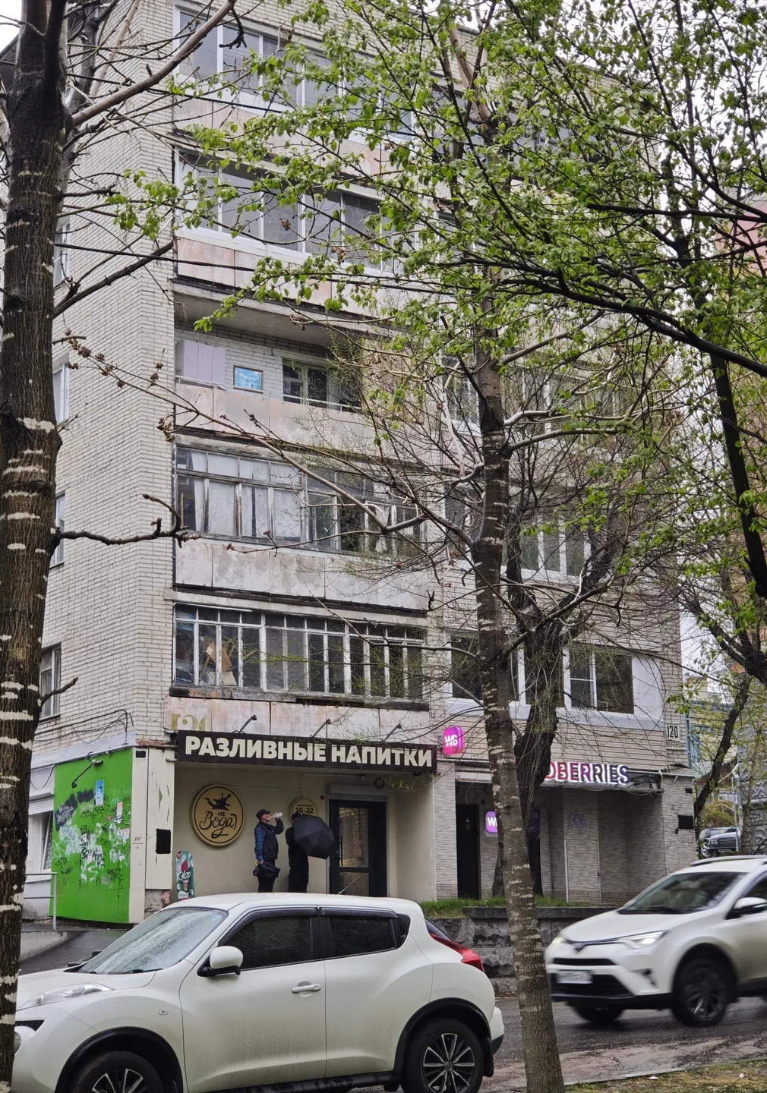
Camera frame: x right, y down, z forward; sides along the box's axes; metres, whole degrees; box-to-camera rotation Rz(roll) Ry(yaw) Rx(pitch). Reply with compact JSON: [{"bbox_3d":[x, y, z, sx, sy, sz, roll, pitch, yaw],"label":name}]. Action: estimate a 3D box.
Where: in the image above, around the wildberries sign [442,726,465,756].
[{"bbox_3d":[1.305,3.576,34.786,0.160,0.520,0.480,7,-15,-33],"label":"wildberries sign"}]

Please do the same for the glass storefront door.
[{"bbox_3d":[-0.467,5.728,35.016,1.280,2.070,0.100,7,-15,-33],"label":"glass storefront door"}]

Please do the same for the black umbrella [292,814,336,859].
[{"bbox_3d":[-1.255,5.105,33.288,0.900,0.900,0.560,7,-33,-31],"label":"black umbrella"}]

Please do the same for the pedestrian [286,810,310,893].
[{"bbox_3d":[-1.485,5.594,33.575,0.520,1.730,0.420,7,-15,-31],"label":"pedestrian"}]

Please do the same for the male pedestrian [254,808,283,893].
[{"bbox_3d":[-2.023,5.515,33.287,0.480,1.780,0.520,-4,-13,15],"label":"male pedestrian"}]

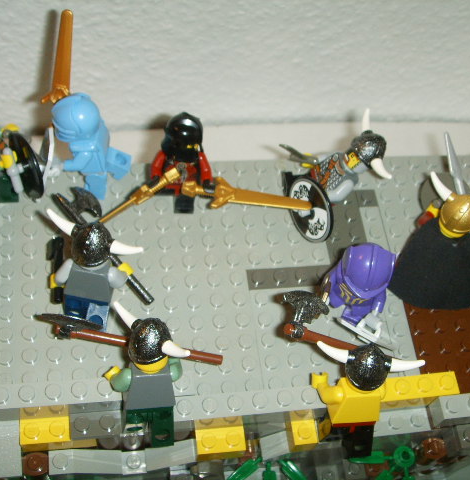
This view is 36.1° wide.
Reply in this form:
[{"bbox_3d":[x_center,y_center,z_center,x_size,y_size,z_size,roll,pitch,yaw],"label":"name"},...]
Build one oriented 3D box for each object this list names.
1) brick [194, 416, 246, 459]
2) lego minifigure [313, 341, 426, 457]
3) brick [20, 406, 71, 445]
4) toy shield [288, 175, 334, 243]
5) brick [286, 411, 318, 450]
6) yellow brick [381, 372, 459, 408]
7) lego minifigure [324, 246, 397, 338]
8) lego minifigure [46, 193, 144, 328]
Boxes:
[{"bbox_3d":[-0.006,0.064,0.239,0.016,0.011,0.015,-3,61,-11],"label":"brick"},{"bbox_3d":[0.038,0.049,0.224,0.032,0.044,0.018,4,45,-7],"label":"lego minifigure"},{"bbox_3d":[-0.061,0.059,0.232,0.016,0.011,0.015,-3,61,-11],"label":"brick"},{"bbox_3d":[0.026,-0.010,0.257,0.006,0.023,0.023,-23,66,-25],"label":"toy shield"},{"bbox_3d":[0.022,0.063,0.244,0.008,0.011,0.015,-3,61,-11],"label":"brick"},{"bbox_3d":[0.058,0.051,0.242,0.032,0.011,0.008,-3,61,-11],"label":"yellow brick"},{"bbox_3d":[0.040,0.016,0.241,0.023,0.042,0.018,14,59,-1],"label":"lego minifigure"},{"bbox_3d":[-0.045,0.011,0.231,0.031,0.043,0.018,12,48,-2],"label":"lego minifigure"}]

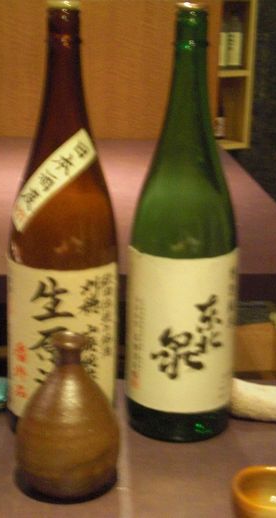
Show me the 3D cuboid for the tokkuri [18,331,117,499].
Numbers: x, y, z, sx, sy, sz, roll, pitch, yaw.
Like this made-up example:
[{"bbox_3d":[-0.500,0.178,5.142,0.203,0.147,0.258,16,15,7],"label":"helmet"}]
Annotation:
[{"bbox_3d":[-0.059,0.127,0.789,0.086,0.129,0.086,1,13,-1],"label":"tokkuri"}]

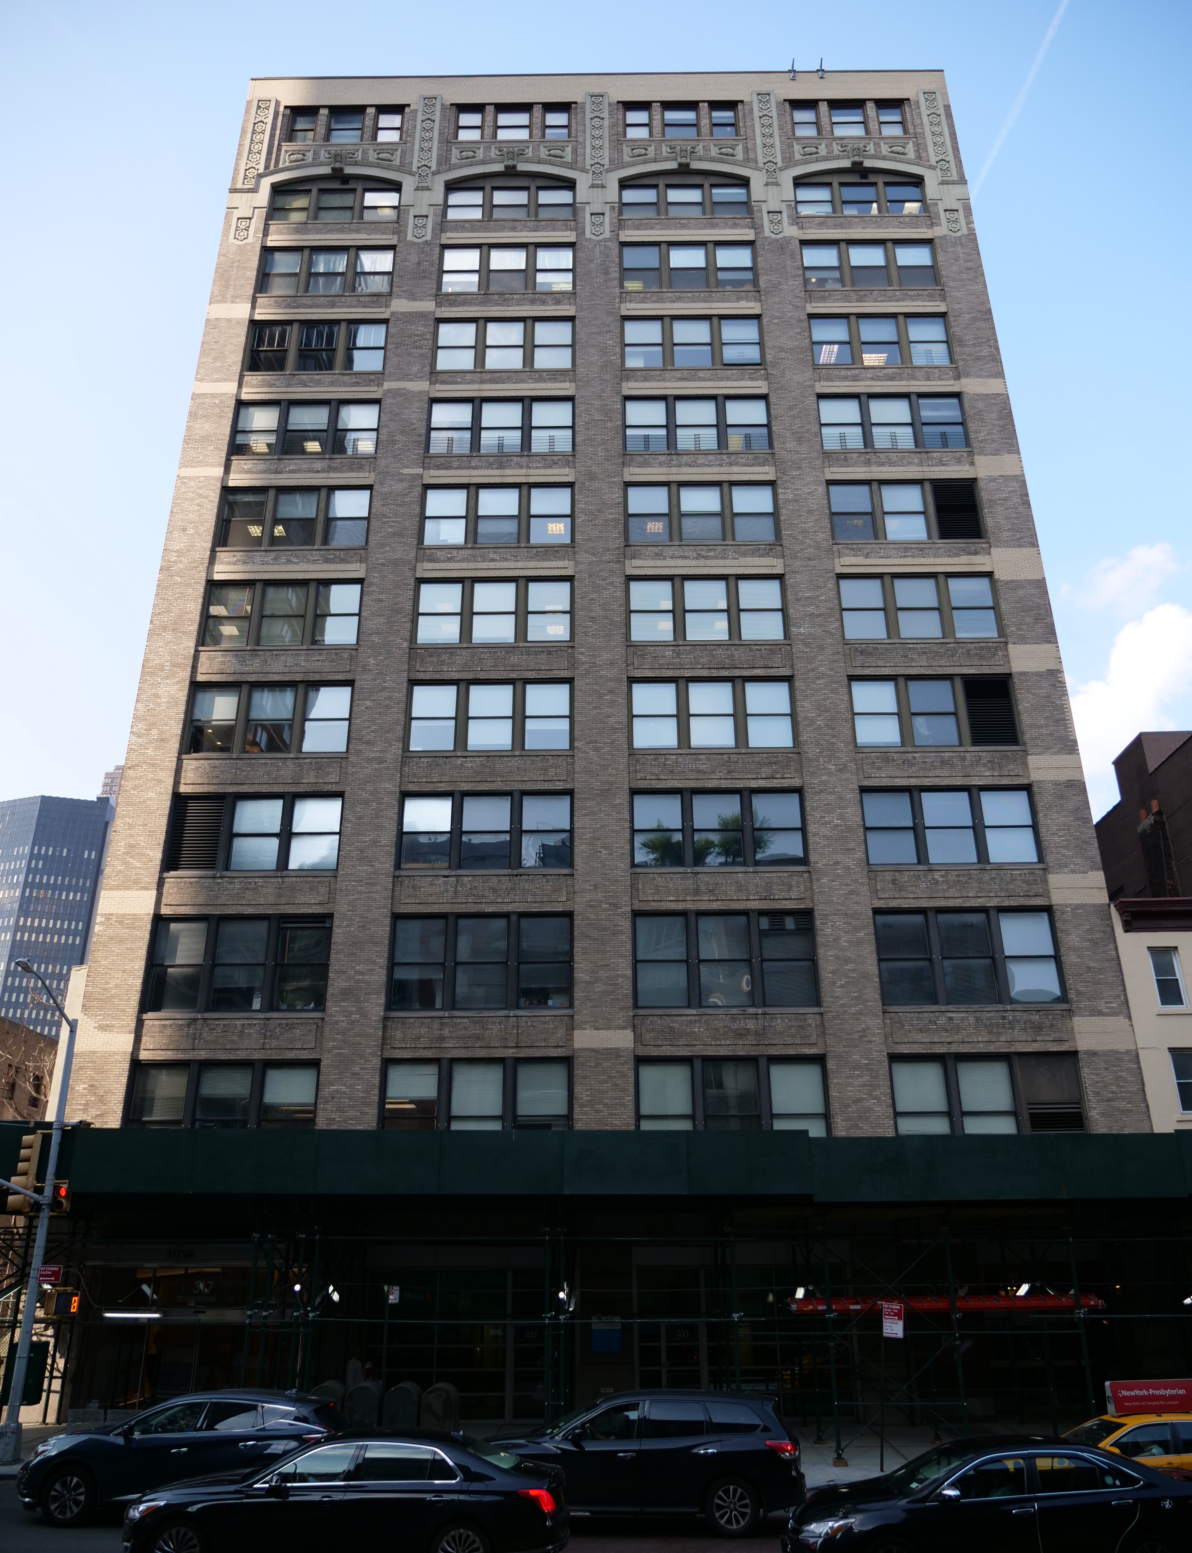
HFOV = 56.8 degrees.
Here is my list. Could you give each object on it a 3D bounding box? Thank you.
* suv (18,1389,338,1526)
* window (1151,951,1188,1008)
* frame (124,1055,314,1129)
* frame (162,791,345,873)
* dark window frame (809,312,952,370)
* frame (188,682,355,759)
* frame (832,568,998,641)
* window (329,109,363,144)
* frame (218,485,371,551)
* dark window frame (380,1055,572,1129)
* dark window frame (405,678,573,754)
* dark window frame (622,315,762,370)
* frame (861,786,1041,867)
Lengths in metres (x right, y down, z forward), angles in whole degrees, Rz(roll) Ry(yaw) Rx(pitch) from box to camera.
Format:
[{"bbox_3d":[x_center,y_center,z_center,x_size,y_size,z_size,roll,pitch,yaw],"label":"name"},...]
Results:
[{"bbox_3d":[-6.140,10.323,16.951,4.890,1.690,1.920,-1,-24,0],"label":"suv"},{"bbox_3d":[15.698,5.532,30.167,0.760,1.611,0.200,0,-24,0],"label":"window"},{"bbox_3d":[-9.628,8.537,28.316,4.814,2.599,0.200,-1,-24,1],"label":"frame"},{"bbox_3d":[-9.522,1.589,30.873,4.762,2.442,0.220,-1,-24,0],"label":"frame"},{"bbox_3d":[10.184,-15.680,39.611,4.828,2.704,0.200,0,-24,0],"label":"dark window frame"},{"bbox_3d":[-9.971,-1.784,33.712,4.880,2.587,0.200,0,-24,0],"label":"frame"},{"bbox_3d":[9.678,-5.152,33.256,4.630,2.485,0.300,-1,-24,0],"label":"frame"},{"bbox_3d":[-10.107,-26.281,44.544,1.228,2.054,0.200,0,-24,0],"label":"window"},{"bbox_3d":[-10.002,-8.625,36.737,4.867,2.614,0.200,0,-24,0],"label":"frame"},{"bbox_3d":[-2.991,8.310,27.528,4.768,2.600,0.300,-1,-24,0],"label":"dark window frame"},{"bbox_3d":[-3.224,-1.837,33.654,5.035,2.540,0.200,0,-24,0],"label":"dark window frame"},{"bbox_3d":[3.348,-15.158,38.461,4.788,2.424,0.200,-1,-24,1],"label":"dark window frame"},{"bbox_3d":[9.753,1.382,30.415,4.637,2.372,0.300,-1,-24,0],"label":"frame"}]

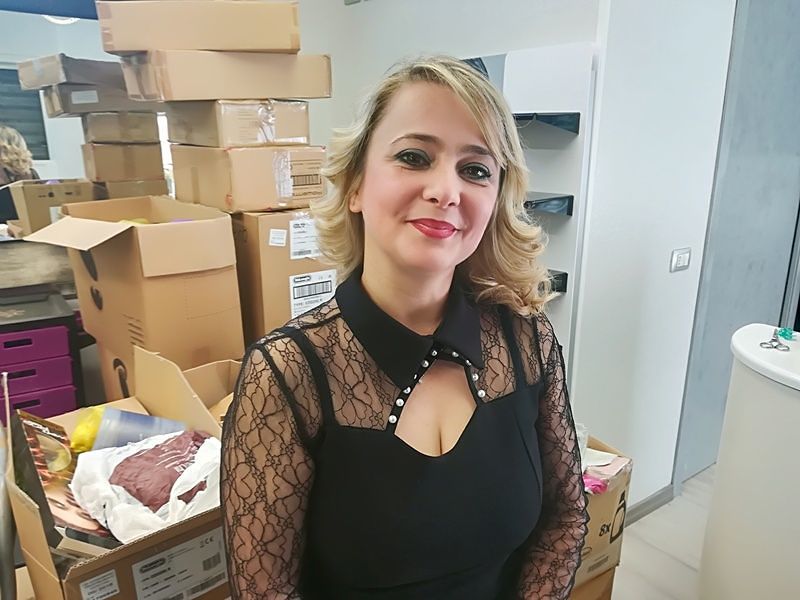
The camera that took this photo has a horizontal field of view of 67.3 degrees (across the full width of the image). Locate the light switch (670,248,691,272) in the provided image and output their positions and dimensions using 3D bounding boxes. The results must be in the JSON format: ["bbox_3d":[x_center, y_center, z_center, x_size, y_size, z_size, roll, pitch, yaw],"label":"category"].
[{"bbox_3d":[1.030,-0.144,2.197,0.120,0.081,0.011,-9,17,-36],"label":"light switch"}]

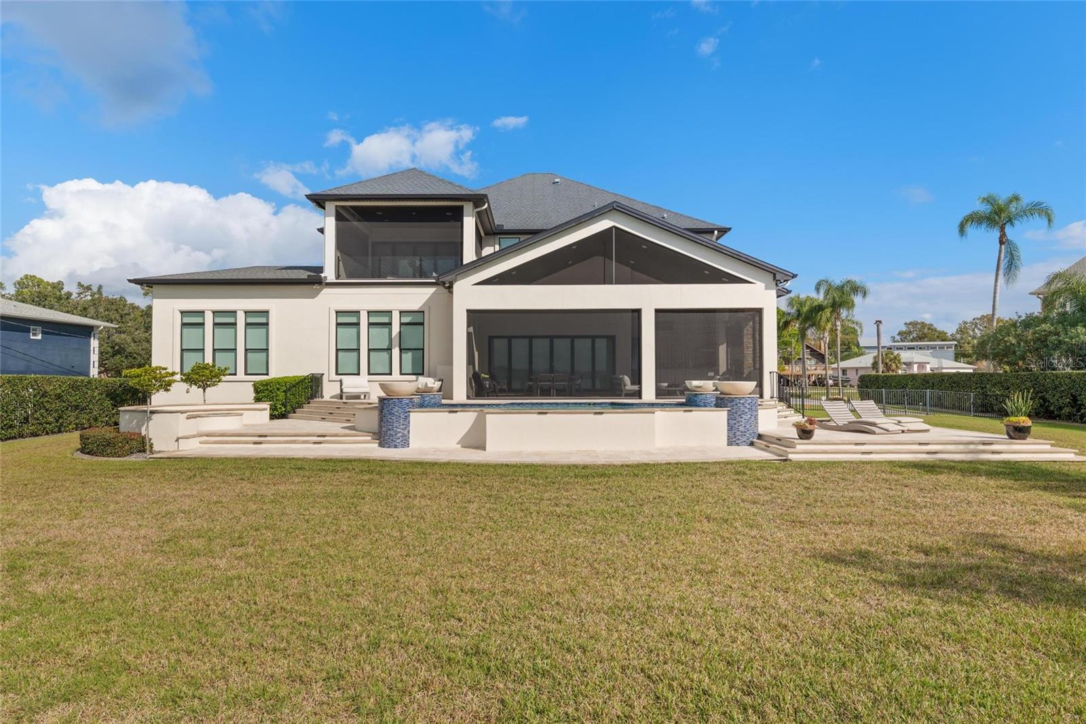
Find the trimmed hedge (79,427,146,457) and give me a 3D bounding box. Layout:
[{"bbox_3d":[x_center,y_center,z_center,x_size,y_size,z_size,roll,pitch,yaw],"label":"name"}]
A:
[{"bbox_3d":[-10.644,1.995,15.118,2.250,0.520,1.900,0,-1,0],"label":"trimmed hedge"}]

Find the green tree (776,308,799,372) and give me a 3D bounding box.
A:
[{"bbox_3d":[26.800,-1.900,70.000,7.000,10.000,7.000,0,-1,0],"label":"green tree"}]

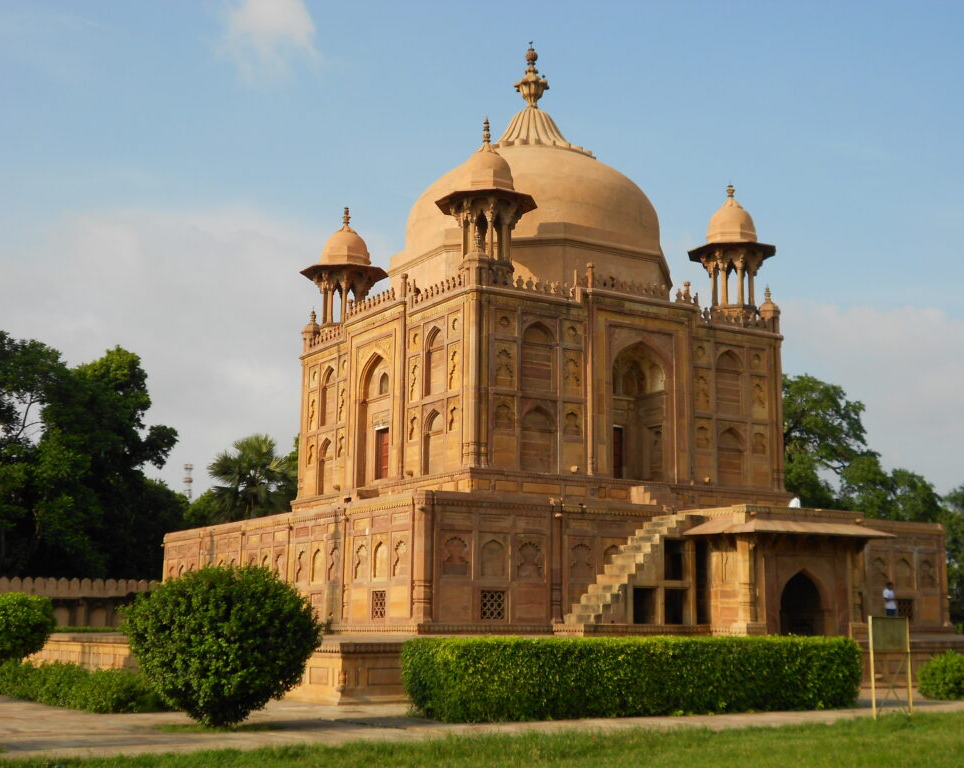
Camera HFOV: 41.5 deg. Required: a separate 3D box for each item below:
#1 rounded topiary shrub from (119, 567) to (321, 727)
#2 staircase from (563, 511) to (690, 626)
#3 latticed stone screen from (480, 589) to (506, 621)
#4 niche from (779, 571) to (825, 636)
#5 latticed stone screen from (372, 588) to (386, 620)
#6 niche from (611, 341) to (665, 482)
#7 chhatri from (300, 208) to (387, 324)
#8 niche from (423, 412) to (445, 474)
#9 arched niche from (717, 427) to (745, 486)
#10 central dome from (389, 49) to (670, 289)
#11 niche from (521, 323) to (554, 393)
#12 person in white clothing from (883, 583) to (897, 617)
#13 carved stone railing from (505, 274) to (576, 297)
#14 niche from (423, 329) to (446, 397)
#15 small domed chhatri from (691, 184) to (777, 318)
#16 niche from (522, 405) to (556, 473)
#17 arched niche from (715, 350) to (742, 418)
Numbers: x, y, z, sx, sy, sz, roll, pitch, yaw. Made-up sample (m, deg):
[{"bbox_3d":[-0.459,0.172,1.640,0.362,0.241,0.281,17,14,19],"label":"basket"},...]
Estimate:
[{"bbox_3d":[-4.192,4.206,20.747,3.100,2.580,3.100,2,-11,-11],"label":"rounded topiary shrub"},{"bbox_3d":[3.931,4.846,33.740,3.375,3.075,1.281,7,-12,-31],"label":"staircase"},{"bbox_3d":[0.282,5.585,32.124,0.744,0.731,0.100,7,-12,-31],"label":"latticed stone screen"},{"bbox_3d":[8.629,6.010,34.831,1.600,1.930,0.500,7,-12,-31],"label":"niche"},{"bbox_3d":[-2.732,5.940,34.218,0.120,0.770,0.790,7,-12,-31],"label":"latticed stone screen"},{"bbox_3d":[4.700,0.996,42.182,2.280,4.600,1.620,7,-12,-31],"label":"niche"},{"bbox_3d":[-5.187,-4.205,48.101,3.031,5.081,3.031,7,-12,-31],"label":"chhatri"},{"bbox_3d":[-1.424,1.830,40.318,0.280,2.100,1.330,7,-12,-31],"label":"niche"},{"bbox_3d":[8.208,2.428,42.045,1.244,1.988,0.280,7,-12,-31],"label":"arched niche"},{"bbox_3d":[1.858,-7.310,48.694,9.940,11.800,9.940,0,-11,0],"label":"central dome"},{"bbox_3d":[1.635,-0.792,38.543,1.238,2.212,0.280,7,-12,-31],"label":"niche"},{"bbox_3d":[12.296,6.844,38.283,0.360,1.690,0.480,-5,-12,28],"label":"person in white clothing"},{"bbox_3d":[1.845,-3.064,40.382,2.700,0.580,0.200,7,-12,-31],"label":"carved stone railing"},{"bbox_3d":[-1.396,-0.753,40.783,0.280,2.250,1.320,7,-12,-31],"label":"niche"},{"bbox_3d":[8.803,-4.629,44.754,3.031,4.938,3.031,7,-12,-31],"label":"small domed chhatri"},{"bbox_3d":[1.655,1.726,39.535,1.240,2.090,0.280,7,-12,-31],"label":"niche"},{"bbox_3d":[8.182,-0.010,42.472,1.244,2.219,0.280,7,-12,-31],"label":"arched niche"}]

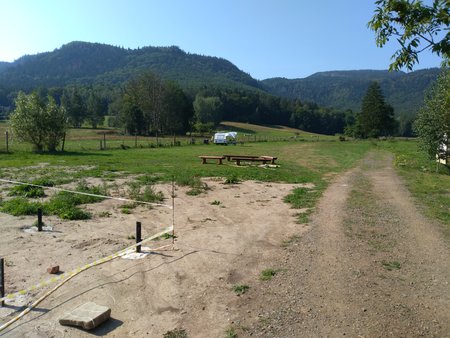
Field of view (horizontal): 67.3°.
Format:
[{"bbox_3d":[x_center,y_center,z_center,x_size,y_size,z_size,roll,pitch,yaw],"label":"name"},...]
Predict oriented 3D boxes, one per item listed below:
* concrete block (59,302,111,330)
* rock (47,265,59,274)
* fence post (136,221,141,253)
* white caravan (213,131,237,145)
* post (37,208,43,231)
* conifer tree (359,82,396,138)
[{"bbox_3d":[-1.165,1.238,2.834,0.255,0.073,0.330,3,6,26],"label":"concrete block"},{"bbox_3d":[-1.959,1.150,3.877,0.100,0.080,0.120,0,5,-9],"label":"rock"},{"bbox_3d":[-1.157,0.914,4.540,0.061,0.430,0.061,0,5,0],"label":"fence post"},{"bbox_3d":[-0.036,-5.501,61.000,3.900,2.350,4.300,0,5,0],"label":"white caravan"},{"bbox_3d":[-3.060,0.840,5.600,0.062,0.375,0.062,0,5,0],"label":"post"},{"bbox_3d":[54.110,-20.934,120.000,12.000,19.800,12.000,0,5,0],"label":"conifer tree"}]

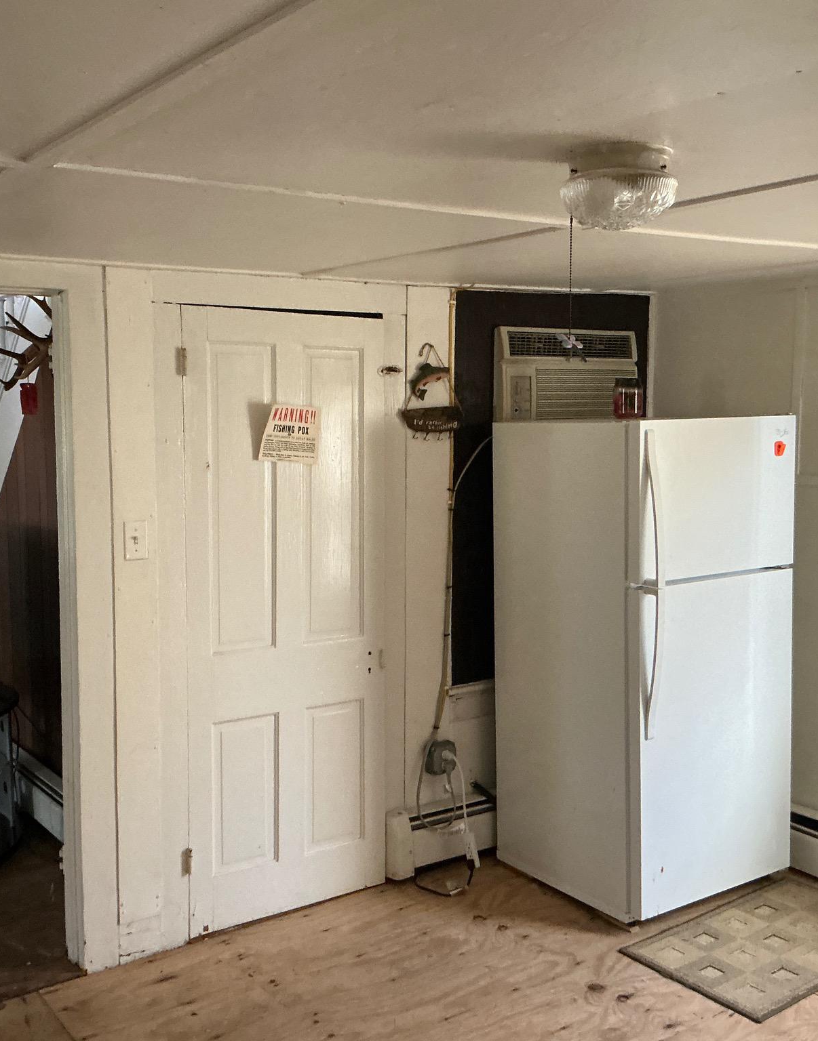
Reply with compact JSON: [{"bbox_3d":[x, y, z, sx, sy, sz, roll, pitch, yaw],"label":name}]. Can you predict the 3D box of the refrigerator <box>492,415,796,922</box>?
[{"bbox_3d":[0.821,0.449,3.895,0.728,1.610,0.754,-5,6,-34],"label":"refrigerator"}]

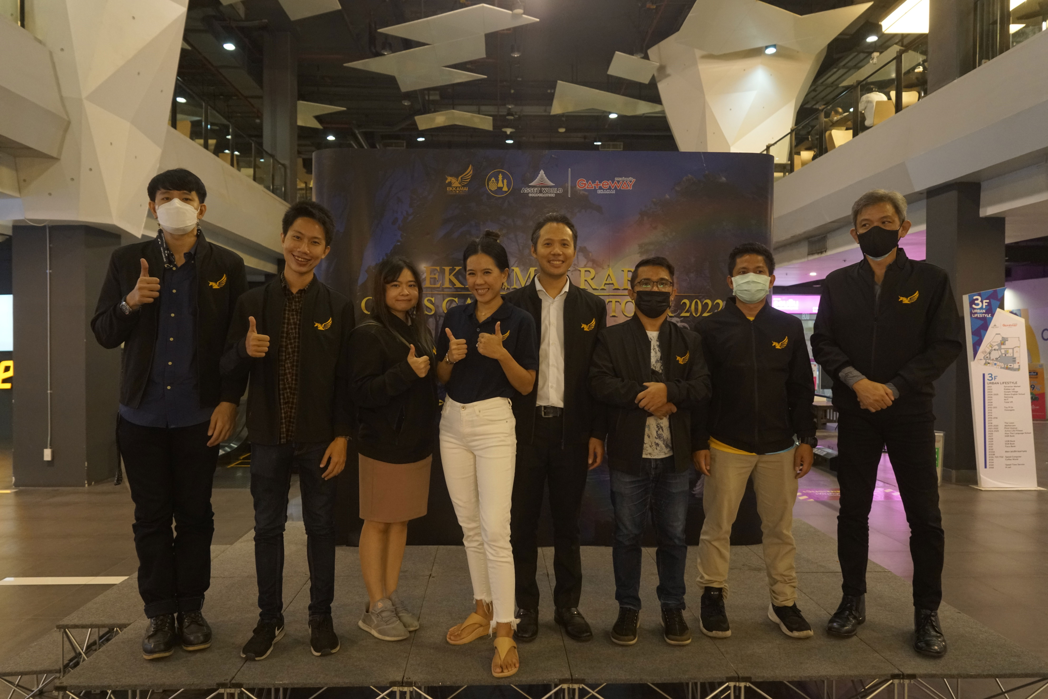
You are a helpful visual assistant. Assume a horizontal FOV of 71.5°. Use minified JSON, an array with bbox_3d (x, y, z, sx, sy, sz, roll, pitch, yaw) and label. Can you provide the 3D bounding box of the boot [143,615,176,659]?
[{"bbox_3d":[-1.435,1.086,2.876,0.110,0.145,0.295,0,1,-24],"label":"boot"}]

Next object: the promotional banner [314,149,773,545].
[{"bbox_3d":[0.120,-0.007,4.290,2.660,2.260,0.300,0,1,-3],"label":"promotional banner"}]

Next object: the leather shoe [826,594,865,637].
[{"bbox_3d":[1.371,1.097,3.096,0.108,0.140,0.290,1,1,34],"label":"leather shoe"}]

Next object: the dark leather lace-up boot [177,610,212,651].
[{"bbox_3d":[-1.327,1.081,2.925,0.110,0.145,0.300,0,1,-32],"label":"dark leather lace-up boot"}]

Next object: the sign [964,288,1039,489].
[{"bbox_3d":[5.471,0.445,8.323,0.800,2.260,0.240,0,1,-2],"label":"sign"}]

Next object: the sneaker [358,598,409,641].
[{"bbox_3d":[-0.565,1.079,2.945,0.255,0.125,0.100,1,1,43],"label":"sneaker"}]

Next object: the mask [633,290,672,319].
[{"bbox_3d":[0.520,-0.183,2.926,0.148,0.115,0.085,0,1,4],"label":"mask"}]

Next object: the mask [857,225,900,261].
[{"bbox_3d":[1.402,-0.422,2.878,0.148,0.135,0.090,-6,1,28],"label":"mask"}]

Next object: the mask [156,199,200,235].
[{"bbox_3d":[-1.321,-0.506,2.777,0.150,0.140,0.090,0,1,-26],"label":"mask"}]

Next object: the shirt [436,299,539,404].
[{"bbox_3d":[-0.142,0.015,2.833,0.400,0.450,0.260,1,1,14],"label":"shirt"}]

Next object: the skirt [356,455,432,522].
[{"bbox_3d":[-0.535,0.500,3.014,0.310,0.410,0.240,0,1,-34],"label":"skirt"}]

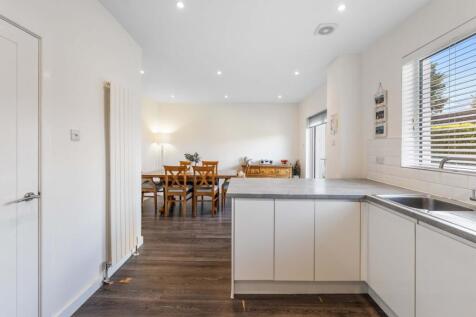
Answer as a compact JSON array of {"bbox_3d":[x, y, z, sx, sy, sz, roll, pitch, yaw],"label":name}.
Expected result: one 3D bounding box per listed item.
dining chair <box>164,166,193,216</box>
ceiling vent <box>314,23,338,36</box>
[{"bbox_3d":[-1.185,0.633,3.740,0.460,0.975,0.490,0,2,0],"label":"dining chair"},{"bbox_3d":[1.055,-1.520,2.205,0.210,0.040,0.210,0,1,0],"label":"ceiling vent"}]

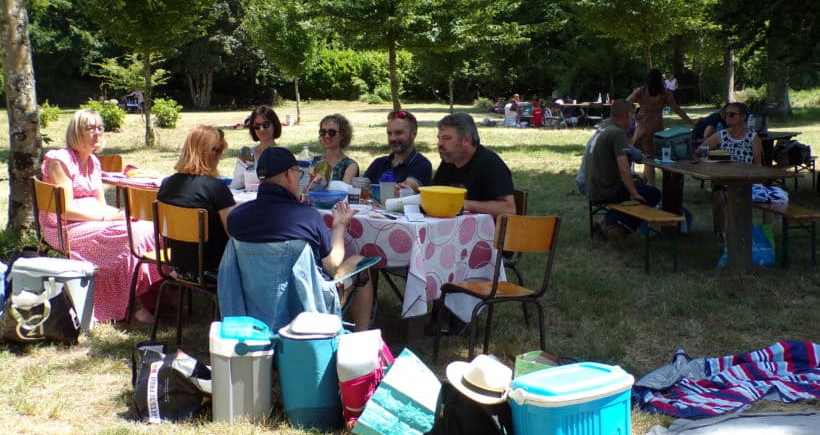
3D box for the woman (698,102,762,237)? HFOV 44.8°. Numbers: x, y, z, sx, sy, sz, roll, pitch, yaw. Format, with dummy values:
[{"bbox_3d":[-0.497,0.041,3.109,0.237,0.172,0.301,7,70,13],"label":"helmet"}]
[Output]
[{"bbox_3d":[3.040,-0.432,9.451,0.480,1.300,0.600,7,11,42],"label":"woman"}]

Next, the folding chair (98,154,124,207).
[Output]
[{"bbox_3d":[-2.792,-0.094,8.475,0.440,0.820,0.480,2,8,15],"label":"folding chair"}]

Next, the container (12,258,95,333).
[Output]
[{"bbox_3d":[-2.060,0.450,5.770,0.390,0.360,0.310,2,8,16],"label":"container"}]

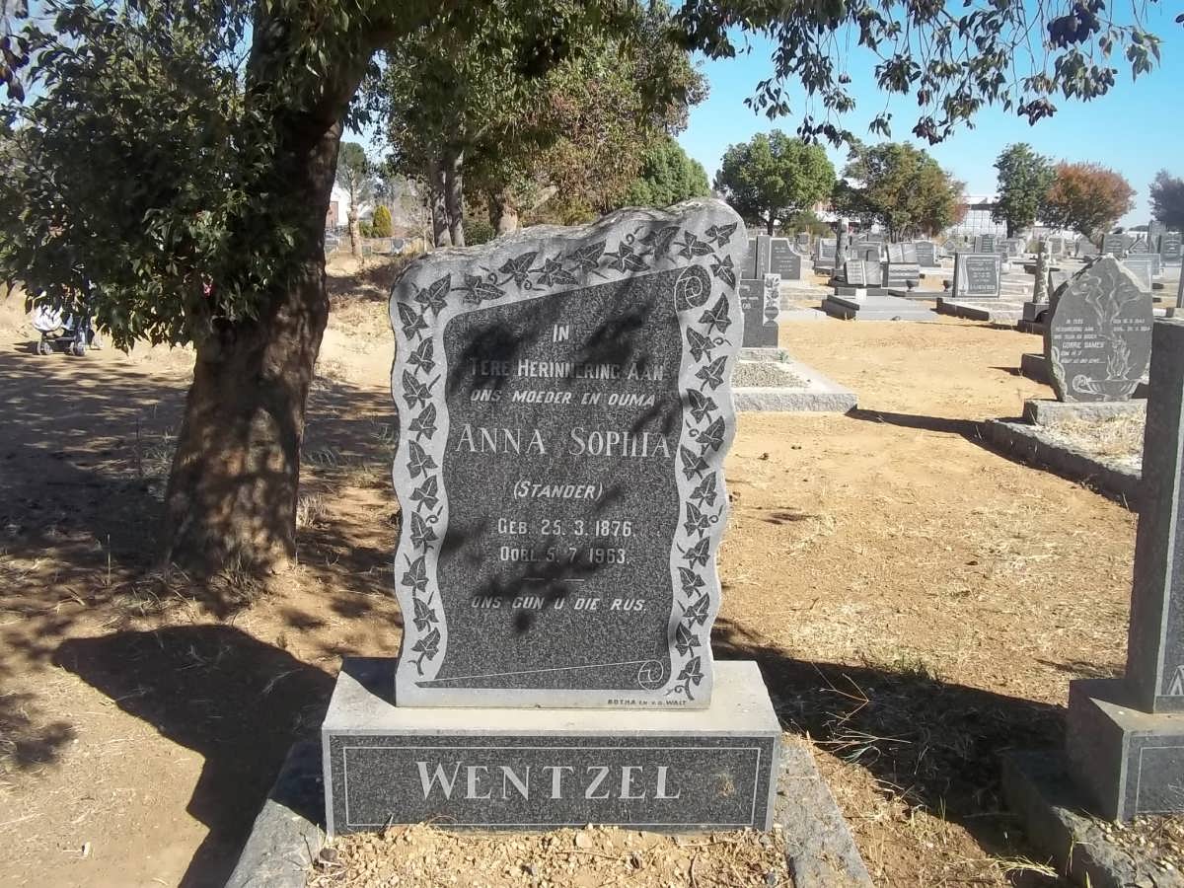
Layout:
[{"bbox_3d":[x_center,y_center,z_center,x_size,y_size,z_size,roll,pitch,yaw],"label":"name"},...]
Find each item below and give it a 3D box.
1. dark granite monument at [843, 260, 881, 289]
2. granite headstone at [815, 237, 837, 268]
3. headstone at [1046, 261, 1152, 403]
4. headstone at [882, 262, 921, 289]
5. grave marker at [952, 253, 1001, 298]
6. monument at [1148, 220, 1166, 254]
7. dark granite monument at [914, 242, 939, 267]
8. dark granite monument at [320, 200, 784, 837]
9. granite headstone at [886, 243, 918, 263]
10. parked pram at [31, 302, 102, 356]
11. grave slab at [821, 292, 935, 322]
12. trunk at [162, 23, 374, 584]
[{"bbox_3d":[4.560,-2.875,18.449,0.630,0.480,0.210,1,11,5],"label":"dark granite monument"},{"bbox_3d":[7.481,-6.053,34.733,0.800,0.970,0.280,1,11,3],"label":"granite headstone"},{"bbox_3d":[3.210,-0.735,6.921,0.630,0.930,0.130,-1,11,-6],"label":"headstone"},{"bbox_3d":[6.445,-3.531,22.793,0.680,0.550,0.280,1,11,3],"label":"headstone"},{"bbox_3d":[6.627,-2.904,18.826,0.790,0.770,0.140,1,11,5],"label":"grave marker"},{"bbox_3d":[19.848,-7.037,38.490,0.520,1.609,0.250,1,11,3],"label":"monument"},{"bbox_3d":[10.960,-6.249,35.932,0.740,0.850,0.240,1,11,3],"label":"dark granite monument"},{"bbox_3d":[-0.065,0.154,2.208,0.930,1.296,0.275,1,20,-4],"label":"dark granite monument"},{"bbox_3d":[8.401,-5.206,29.673,0.800,0.580,0.240,1,11,3],"label":"granite headstone"},{"bbox_3d":[-6.404,-1.590,13.344,0.850,0.980,0.550,-8,14,-37],"label":"parked pram"},{"bbox_3d":[4.517,-2.183,17.364,1.220,0.240,2.400,1,11,5],"label":"grave slab"},{"bbox_3d":[-1.238,-0.577,4.327,0.760,2.122,0.580,0,11,0],"label":"trunk"}]

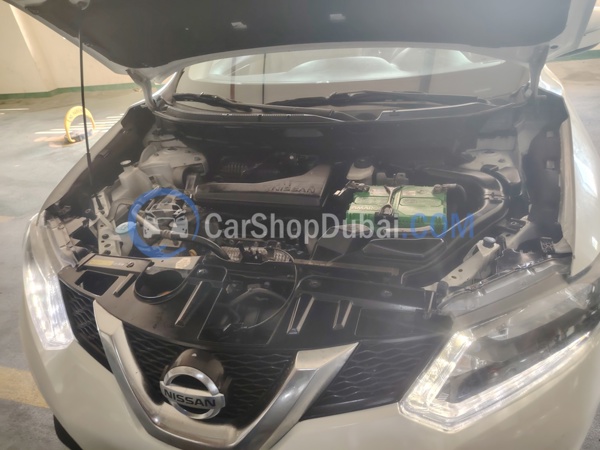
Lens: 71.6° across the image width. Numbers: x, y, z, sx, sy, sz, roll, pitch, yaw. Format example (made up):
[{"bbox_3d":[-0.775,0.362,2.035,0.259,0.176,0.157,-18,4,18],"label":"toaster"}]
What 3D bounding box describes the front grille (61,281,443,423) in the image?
[{"bbox_3d":[-0.196,0.323,0.949,0.982,0.218,0.201,4,37,18],"label":"front grille"}]

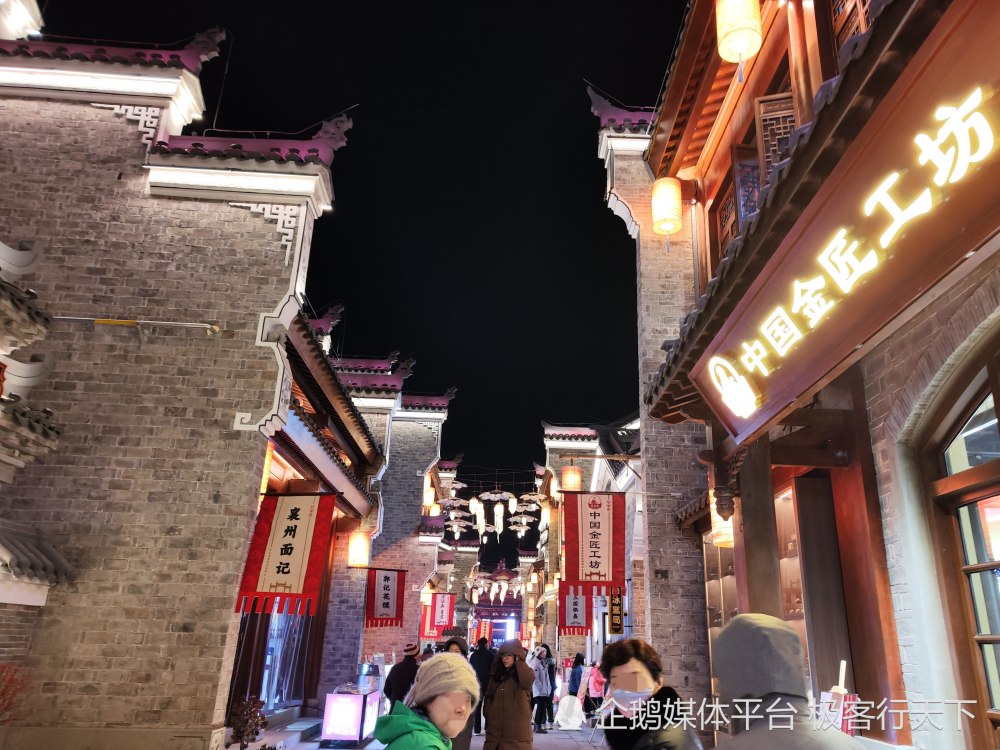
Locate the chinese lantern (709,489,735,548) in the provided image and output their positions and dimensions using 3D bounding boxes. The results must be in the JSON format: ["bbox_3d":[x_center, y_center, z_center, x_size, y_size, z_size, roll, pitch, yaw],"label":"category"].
[{"bbox_3d":[2.550,1.598,7.772,0.370,0.610,0.370,3,-20,0],"label":"chinese lantern"}]

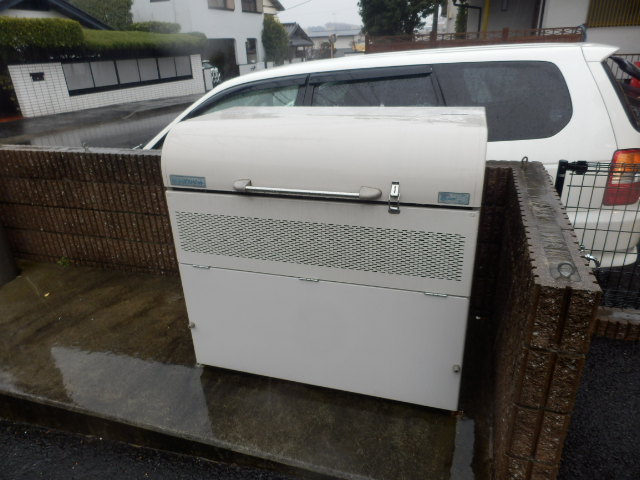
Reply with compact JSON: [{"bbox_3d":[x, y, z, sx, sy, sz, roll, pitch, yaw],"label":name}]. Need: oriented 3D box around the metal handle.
[{"bbox_3d":[-0.057,-0.183,1.615,0.570,0.048,0.055,5,24,17],"label":"metal handle"}]

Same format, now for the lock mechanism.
[{"bbox_3d":[0.261,-0.145,1.545,0.042,0.118,0.030,5,24,17],"label":"lock mechanism"}]

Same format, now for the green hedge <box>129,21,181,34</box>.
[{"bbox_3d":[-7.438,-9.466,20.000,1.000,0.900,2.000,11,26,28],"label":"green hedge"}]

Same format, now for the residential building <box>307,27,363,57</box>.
[{"bbox_3d":[2.814,-32.077,74.016,9.200,5.200,7.000,0,23,6],"label":"residential building"}]

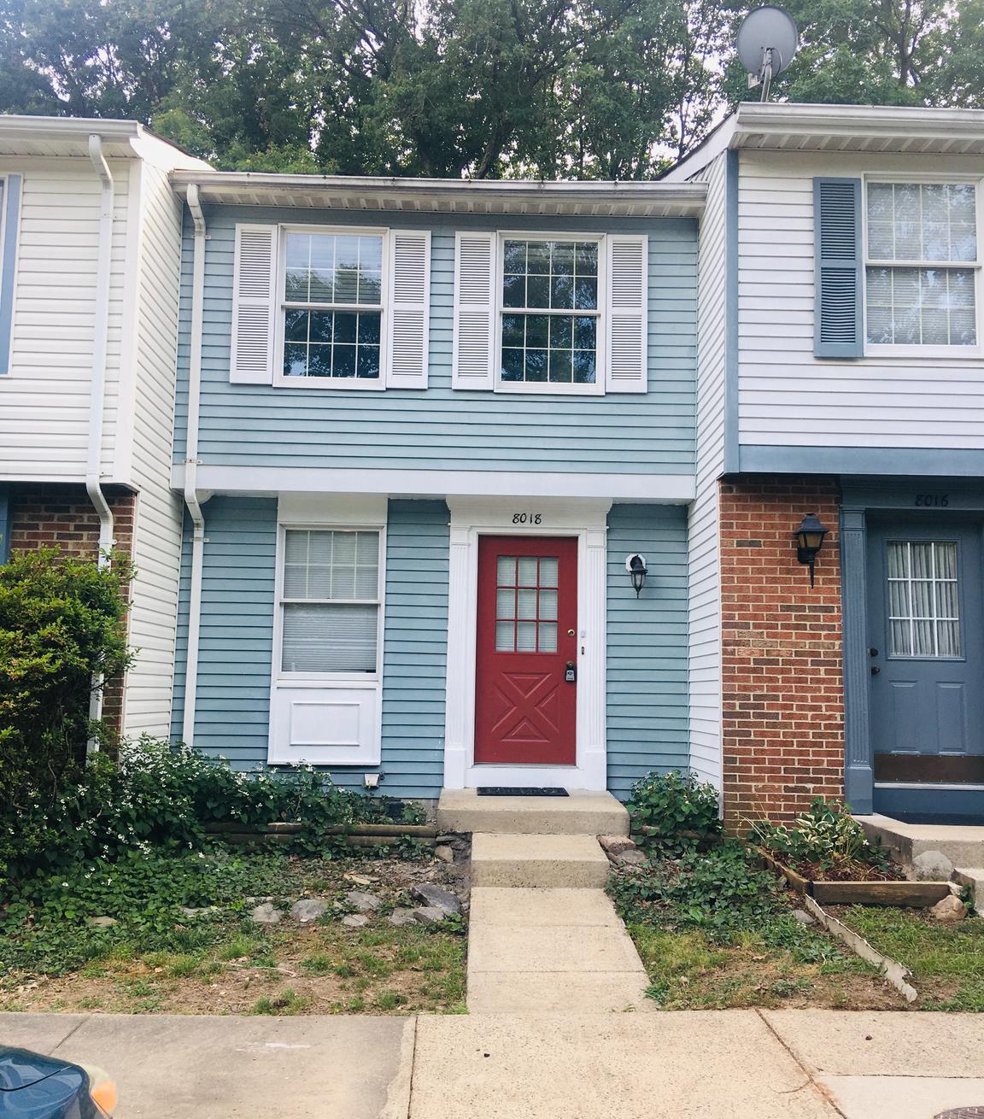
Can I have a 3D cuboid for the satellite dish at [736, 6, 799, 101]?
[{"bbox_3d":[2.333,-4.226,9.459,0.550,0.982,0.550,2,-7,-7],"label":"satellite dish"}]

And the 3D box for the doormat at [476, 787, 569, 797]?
[{"bbox_3d":[0.255,1.926,9.107,0.750,0.015,0.460,1,-7,-1],"label":"doormat"}]

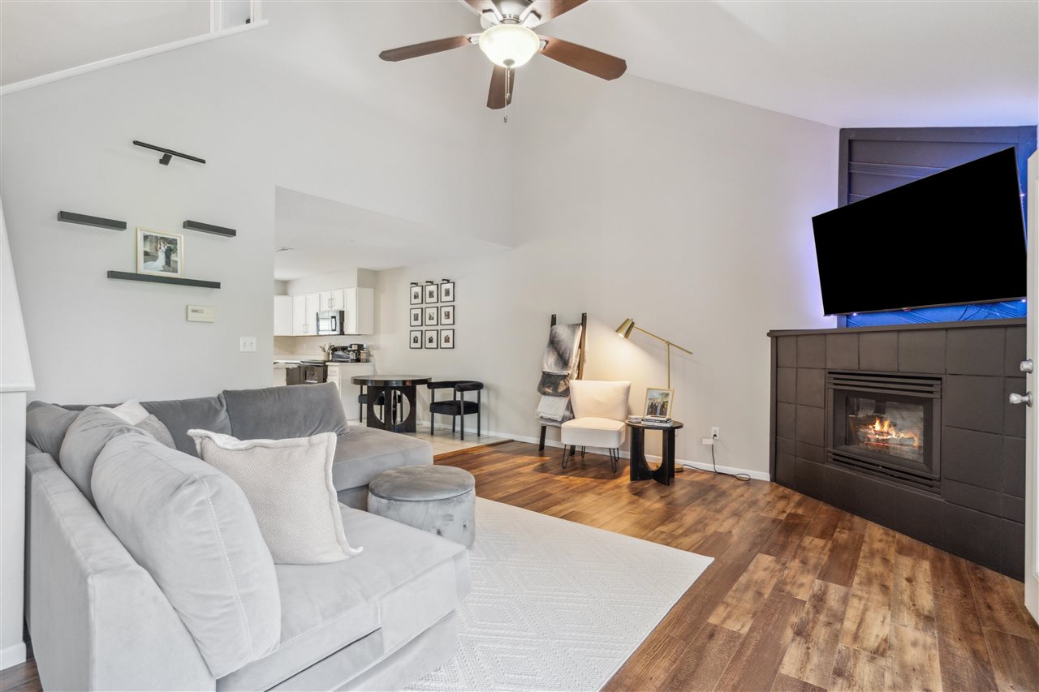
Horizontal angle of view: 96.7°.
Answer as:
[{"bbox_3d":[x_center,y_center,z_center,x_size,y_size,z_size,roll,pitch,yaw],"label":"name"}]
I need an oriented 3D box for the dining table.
[{"bbox_3d":[-1.751,0.817,6.364,1.065,0.745,1.065,0,0,0],"label":"dining table"}]

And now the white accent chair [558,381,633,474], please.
[{"bbox_3d":[0.770,0.789,4.687,0.630,0.820,0.630,0,0,19],"label":"white accent chair"}]

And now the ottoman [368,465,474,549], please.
[{"bbox_3d":[-0.580,0.995,2.797,0.635,0.365,0.635,0,0,0],"label":"ottoman"}]

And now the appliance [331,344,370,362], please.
[{"bbox_3d":[-2.771,0.124,7.604,0.420,0.295,0.480,0,0,38],"label":"appliance"}]

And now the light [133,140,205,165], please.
[{"bbox_3d":[-2.294,-1.223,3.013,0.155,0.073,0.380,0,0,38],"label":"light"}]

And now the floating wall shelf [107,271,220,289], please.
[{"bbox_3d":[-2.316,-0.430,3.045,0.086,0.041,0.588,0,0,38],"label":"floating wall shelf"}]

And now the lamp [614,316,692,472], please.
[{"bbox_3d":[1.326,0.461,4.613,0.792,1.482,0.270,0,0,38],"label":"lamp"}]

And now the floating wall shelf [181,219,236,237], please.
[{"bbox_3d":[-2.164,-0.818,3.235,0.090,0.043,0.294,0,0,38],"label":"floating wall shelf"}]

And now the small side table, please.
[{"bbox_3d":[1.196,0.950,4.140,0.510,0.500,0.510,0,0,38],"label":"small side table"}]

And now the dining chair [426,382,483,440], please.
[{"bbox_3d":[-0.825,0.844,6.127,0.600,0.700,0.500,0,0,38],"label":"dining chair"}]

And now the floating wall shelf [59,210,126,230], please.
[{"bbox_3d":[-2.539,-0.743,2.754,0.088,0.043,0.289,0,0,38],"label":"floating wall shelf"}]

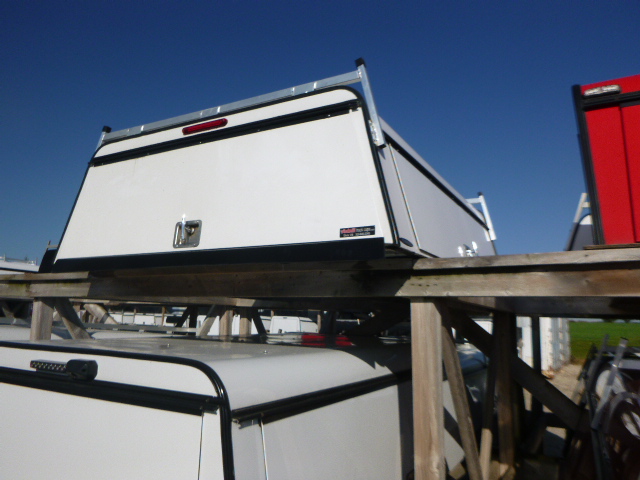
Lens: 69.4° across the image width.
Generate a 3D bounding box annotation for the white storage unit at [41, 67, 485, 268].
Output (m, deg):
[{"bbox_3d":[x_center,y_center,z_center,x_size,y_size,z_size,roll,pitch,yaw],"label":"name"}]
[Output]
[{"bbox_3d":[0.095,-0.113,2.961,1.734,0.785,2.611,-4,-9,28],"label":"white storage unit"}]

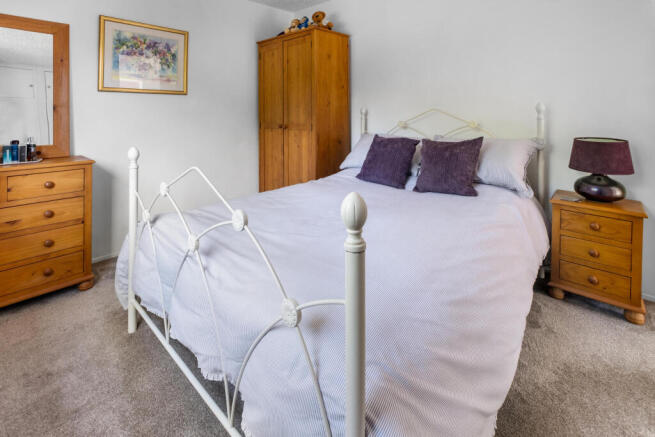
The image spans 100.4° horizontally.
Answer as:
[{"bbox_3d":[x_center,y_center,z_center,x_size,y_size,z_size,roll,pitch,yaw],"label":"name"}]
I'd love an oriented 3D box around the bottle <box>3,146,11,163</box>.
[{"bbox_3d":[-2.150,-0.426,1.830,0.037,0.112,0.045,10,15,42],"label":"bottle"}]

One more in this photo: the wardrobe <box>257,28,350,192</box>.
[{"bbox_3d":[-0.272,-0.930,3.100,0.900,1.910,0.530,10,15,42],"label":"wardrobe"}]

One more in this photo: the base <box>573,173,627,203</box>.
[{"bbox_3d":[1.740,-0.195,1.750,0.225,0.155,0.225,9,14,40],"label":"base"}]

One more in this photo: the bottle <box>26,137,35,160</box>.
[{"bbox_3d":[-2.085,-0.492,1.920,0.040,0.152,0.042,10,15,42],"label":"bottle"}]

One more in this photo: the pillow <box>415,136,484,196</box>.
[{"bbox_3d":[0.915,-0.393,2.065,0.430,0.420,0.150,7,-11,30],"label":"pillow"}]

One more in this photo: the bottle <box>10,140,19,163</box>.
[{"bbox_3d":[-2.178,-0.466,1.900,0.040,0.140,0.042,10,15,42],"label":"bottle"}]

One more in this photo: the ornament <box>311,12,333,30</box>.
[{"bbox_3d":[-0.061,-1.935,2.700,0.170,0.175,0.150,4,12,20],"label":"ornament"}]

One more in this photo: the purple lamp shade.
[{"bbox_3d":[1.725,-0.400,1.730,0.285,0.190,0.285,9,14,40],"label":"purple lamp shade"}]

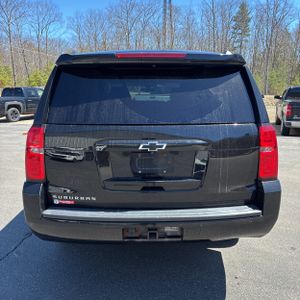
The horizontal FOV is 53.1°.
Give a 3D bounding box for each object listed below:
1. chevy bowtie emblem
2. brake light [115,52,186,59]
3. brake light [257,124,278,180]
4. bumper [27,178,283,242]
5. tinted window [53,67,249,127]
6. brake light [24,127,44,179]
[{"bbox_3d":[0.021,-0.017,2.219,0.208,0.080,0.025,0,11,0],"label":"chevy bowtie emblem"},{"bbox_3d":[0.012,-0.686,2.192,0.510,0.038,0.040,0,11,0],"label":"brake light"},{"bbox_3d":[0.910,0.009,2.341,0.170,0.420,0.210,0,11,0],"label":"brake light"},{"bbox_3d":[0.017,0.421,2.366,1.960,0.440,0.450,0,11,0],"label":"bumper"},{"bbox_3d":[0.012,-0.447,2.302,1.560,0.530,0.100,0,-11,0],"label":"tinted window"},{"bbox_3d":[-0.880,0.009,2.341,0.170,0.420,0.210,0,11,0],"label":"brake light"}]

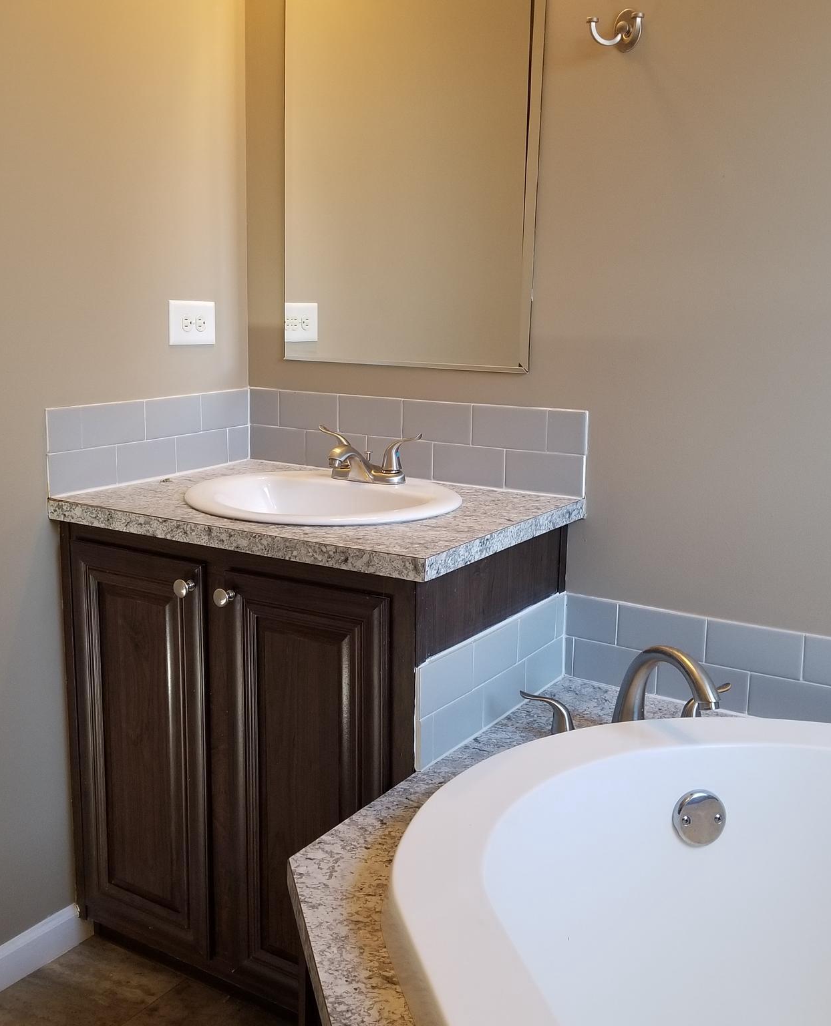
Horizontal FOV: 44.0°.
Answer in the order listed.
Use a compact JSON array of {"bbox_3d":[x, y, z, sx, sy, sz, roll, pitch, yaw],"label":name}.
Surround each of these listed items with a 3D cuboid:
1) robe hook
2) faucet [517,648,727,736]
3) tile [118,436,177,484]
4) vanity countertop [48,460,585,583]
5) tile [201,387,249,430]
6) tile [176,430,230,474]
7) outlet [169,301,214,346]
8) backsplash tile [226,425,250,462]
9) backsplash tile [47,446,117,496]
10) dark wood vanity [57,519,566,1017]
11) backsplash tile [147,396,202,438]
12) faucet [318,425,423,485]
[{"bbox_3d":[0.324,-0.763,1.608,0.094,0.066,0.064,8,13,32],"label":"robe hook"},{"bbox_3d":[0.355,0.281,1.498,0.330,0.177,0.265,-2,12,-14],"label":"faucet"},{"bbox_3d":[-0.520,-0.103,1.980,0.010,0.072,0.152,8,14,31],"label":"tile"},{"bbox_3d":[-0.170,-0.009,1.823,0.775,0.037,0.546,8,14,31],"label":"vanity countertop"},{"bbox_3d":[-0.398,-0.215,2.145,0.008,0.076,0.140,8,14,31],"label":"tile"},{"bbox_3d":[-0.436,-0.128,2.101,0.008,0.073,0.152,8,14,31],"label":"tile"},{"bbox_3d":[-0.436,-0.371,2.010,0.007,0.084,0.130,7,13,29],"label":"outlet"},{"bbox_3d":[-0.379,-0.147,2.202,0.010,0.072,0.067,8,14,31],"label":"backsplash tile"},{"bbox_3d":[-0.585,-0.075,1.809,0.008,0.073,0.152,7,13,29],"label":"backsplash tile"},{"bbox_3d":[-0.182,0.421,1.923,0.746,0.847,0.535,8,14,31],"label":"dark wood vanity"},{"bbox_3d":[-0.476,-0.190,2.021,0.008,0.076,0.152,8,14,31],"label":"backsplash tile"},{"bbox_3d":[-0.106,-0.102,1.871,0.236,0.094,0.140,8,13,32],"label":"faucet"}]

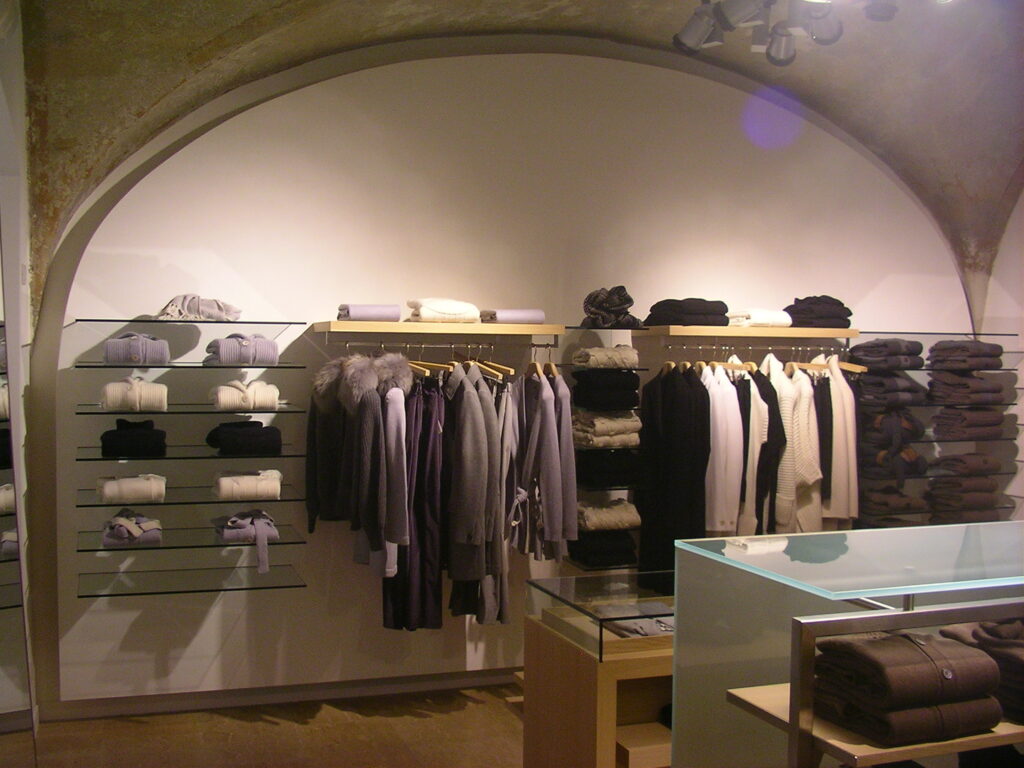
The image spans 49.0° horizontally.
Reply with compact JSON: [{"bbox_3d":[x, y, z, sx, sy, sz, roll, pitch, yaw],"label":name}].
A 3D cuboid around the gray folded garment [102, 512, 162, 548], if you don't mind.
[{"bbox_3d":[-1.438,0.540,4.235,0.210,0.105,0.250,0,3,-22],"label":"gray folded garment"}]

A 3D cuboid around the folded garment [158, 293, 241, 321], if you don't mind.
[{"bbox_3d":[-1.279,-0.312,4.621,0.310,0.107,0.249,0,3,-19],"label":"folded garment"}]

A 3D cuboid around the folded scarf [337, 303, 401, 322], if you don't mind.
[{"bbox_3d":[-0.607,-0.300,4.749,0.212,0.071,0.270,0,3,-19],"label":"folded scarf"}]

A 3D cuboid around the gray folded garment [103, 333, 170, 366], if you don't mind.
[{"bbox_3d":[-1.487,-0.137,4.451,0.243,0.119,0.270,0,3,-19],"label":"gray folded garment"}]

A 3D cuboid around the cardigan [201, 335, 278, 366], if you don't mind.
[{"bbox_3d":[-1.055,-0.134,4.386,0.230,0.118,0.270,0,3,-25],"label":"cardigan"}]

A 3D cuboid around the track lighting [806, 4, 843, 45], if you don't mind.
[{"bbox_3d":[1.013,-1.169,3.650,0.110,0.115,0.150,3,-13,29],"label":"track lighting"}]

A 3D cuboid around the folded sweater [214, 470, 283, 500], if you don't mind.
[{"bbox_3d":[-1.100,0.413,4.674,0.246,0.089,0.276,0,3,-19],"label":"folded sweater"}]

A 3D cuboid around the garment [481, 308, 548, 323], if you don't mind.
[{"bbox_3d":[0.005,-0.299,4.911,0.235,0.055,0.200,0,3,-19],"label":"garment"}]

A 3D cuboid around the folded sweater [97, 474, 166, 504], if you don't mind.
[{"bbox_3d":[-1.439,0.384,4.252,0.225,0.086,0.260,0,3,-23],"label":"folded sweater"}]

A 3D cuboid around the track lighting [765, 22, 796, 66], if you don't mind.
[{"bbox_3d":[0.931,-1.178,3.900,0.105,0.110,0.150,2,-25,19],"label":"track lighting"}]

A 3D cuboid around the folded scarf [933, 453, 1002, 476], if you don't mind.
[{"bbox_3d":[2.357,0.410,5.839,0.237,0.087,0.258,0,3,-19],"label":"folded scarf"}]

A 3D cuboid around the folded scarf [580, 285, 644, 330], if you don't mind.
[{"bbox_3d":[0.444,-0.348,5.055,0.244,0.192,0.252,0,3,-20],"label":"folded scarf"}]

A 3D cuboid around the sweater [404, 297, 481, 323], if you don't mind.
[{"bbox_3d":[-0.304,-0.316,4.905,0.267,0.100,0.267,0,3,-19],"label":"sweater"}]

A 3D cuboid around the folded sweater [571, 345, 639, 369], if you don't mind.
[{"bbox_3d":[0.415,-0.126,5.071,0.237,0.100,0.261,0,3,-20],"label":"folded sweater"}]

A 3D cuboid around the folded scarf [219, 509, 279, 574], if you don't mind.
[{"bbox_3d":[-1.076,0.637,4.580,0.213,0.215,0.250,0,3,-19],"label":"folded scarf"}]

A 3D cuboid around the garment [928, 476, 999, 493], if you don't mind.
[{"bbox_3d":[2.340,0.514,5.833,0.223,0.051,0.270,0,3,-19],"label":"garment"}]

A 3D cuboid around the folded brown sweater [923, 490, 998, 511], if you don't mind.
[{"bbox_3d":[2.291,0.594,5.747,0.259,0.068,0.250,0,3,-19],"label":"folded brown sweater"}]

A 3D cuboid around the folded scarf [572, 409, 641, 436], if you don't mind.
[{"bbox_3d":[0.427,0.170,5.141,0.223,0.102,0.270,0,3,-19],"label":"folded scarf"}]

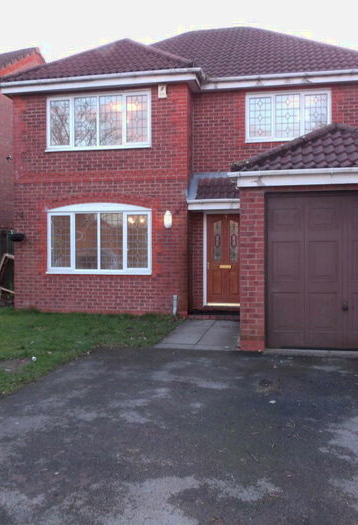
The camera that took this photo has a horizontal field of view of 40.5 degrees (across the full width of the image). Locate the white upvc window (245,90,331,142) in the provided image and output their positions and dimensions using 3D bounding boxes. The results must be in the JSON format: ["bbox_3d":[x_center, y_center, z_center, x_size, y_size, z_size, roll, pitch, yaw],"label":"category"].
[{"bbox_3d":[2.283,-3.049,10.169,1.750,1.050,0.100,0,1,11],"label":"white upvc window"}]

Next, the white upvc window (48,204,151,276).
[{"bbox_3d":[-1.704,-0.504,10.324,2.340,1.510,0.100,0,1,11],"label":"white upvc window"}]

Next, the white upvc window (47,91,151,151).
[{"bbox_3d":[-1.705,-2.976,10.294,2.345,1.180,0.100,0,1,11],"label":"white upvc window"}]

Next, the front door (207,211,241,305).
[{"bbox_3d":[1.020,-0.056,10.466,0.830,1.980,0.080,0,1,11],"label":"front door"}]

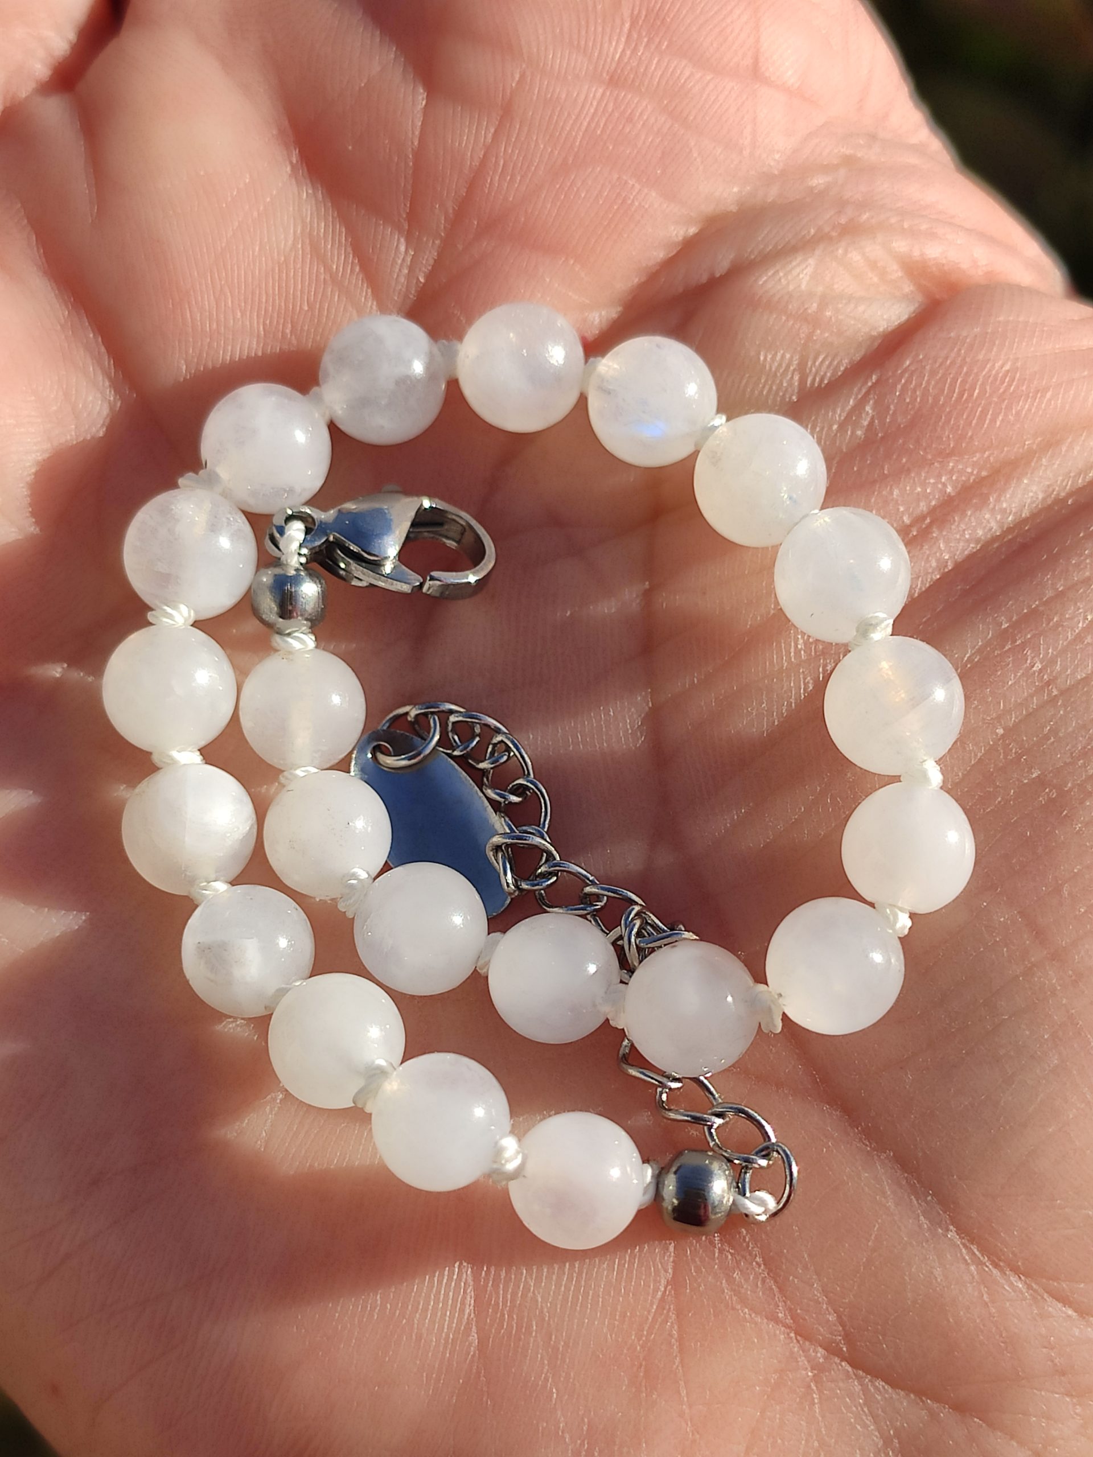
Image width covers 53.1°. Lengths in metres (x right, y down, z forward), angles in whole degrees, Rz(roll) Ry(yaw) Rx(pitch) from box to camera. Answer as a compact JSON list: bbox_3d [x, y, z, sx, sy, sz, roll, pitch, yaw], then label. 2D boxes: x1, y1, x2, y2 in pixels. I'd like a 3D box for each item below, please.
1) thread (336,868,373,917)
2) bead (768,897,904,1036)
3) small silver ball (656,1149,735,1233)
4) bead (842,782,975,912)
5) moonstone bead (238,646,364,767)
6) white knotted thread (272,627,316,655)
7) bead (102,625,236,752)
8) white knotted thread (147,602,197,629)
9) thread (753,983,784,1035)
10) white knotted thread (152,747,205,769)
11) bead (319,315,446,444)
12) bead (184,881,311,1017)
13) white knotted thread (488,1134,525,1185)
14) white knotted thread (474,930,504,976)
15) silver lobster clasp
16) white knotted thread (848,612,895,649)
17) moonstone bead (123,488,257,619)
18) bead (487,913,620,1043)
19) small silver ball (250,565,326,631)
[{"bbox_3d":[-0.012,0.010,0.067,0.002,0.002,0.003,37,65,0],"label":"thread"},{"bbox_3d":[0.013,0.011,0.051,0.006,0.006,0.006,0,70,0],"label":"bead"},{"bbox_3d":[0.009,0.026,0.062,0.004,0.005,0.005,8,73,0],"label":"small silver ball"},{"bbox_3d":[0.021,0.007,0.064,0.008,0.008,0.008,0,73,0],"label":"bead"},{"bbox_3d":[-0.015,-0.001,0.069,0.008,0.008,0.008,0,60,0],"label":"moonstone bead"},{"bbox_3d":[-0.013,-0.004,0.055,0.002,0.002,0.001,0,70,0],"label":"white knotted thread"},{"bbox_3d":[-0.023,-0.002,0.067,0.008,0.008,0.008,0,65,0],"label":"bead"},{"bbox_3d":[-0.022,-0.007,0.065,0.003,0.003,0.002,7,87,2],"label":"white knotted thread"},{"bbox_3d":[0.013,0.016,0.064,0.002,0.003,0.003,-12,66,-5],"label":"thread"},{"bbox_3d":[-0.018,0.001,0.053,0.002,0.002,0.001,-9,70,-3],"label":"white knotted thread"},{"bbox_3d":[-0.010,-0.022,0.068,0.008,0.008,0.008,0,60,0],"label":"bead"},{"bbox_3d":[-0.018,0.013,0.065,0.008,0.008,0.008,0,65,0],"label":"bead"},{"bbox_3d":[-0.002,0.025,0.063,0.002,0.003,0.003,22,74,4],"label":"white knotted thread"},{"bbox_3d":[-0.003,0.013,0.065,0.002,0.003,0.003,17,66,8],"label":"white knotted thread"},{"bbox_3d":[-0.010,-0.011,0.066,0.014,0.003,0.007,6,69,0],"label":"silver lobster clasp"},{"bbox_3d":[0.019,-0.006,0.063,0.003,0.002,0.002,-25,90,-14],"label":"white knotted thread"},{"bbox_3d":[-0.021,-0.011,0.066,0.008,0.008,0.008,0,60,0],"label":"moonstone bead"},{"bbox_3d":[0.000,0.015,0.065,0.008,0.008,0.008,0,65,0],"label":"bead"},{"bbox_3d":[-0.013,-0.007,0.055,0.004,0.004,0.003,2,102,0],"label":"small silver ball"}]

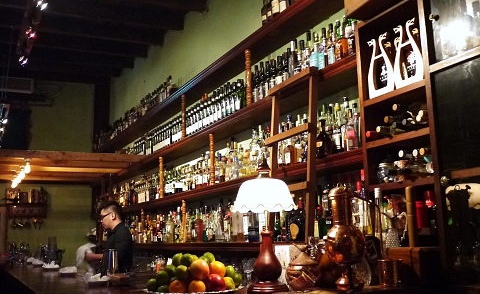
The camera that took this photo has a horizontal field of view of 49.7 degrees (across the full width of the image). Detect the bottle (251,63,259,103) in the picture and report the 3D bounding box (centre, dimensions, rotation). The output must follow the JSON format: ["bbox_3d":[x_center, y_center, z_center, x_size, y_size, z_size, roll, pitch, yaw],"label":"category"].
[{"bbox_3d":[0.124,-0.438,3.670,0.072,0.298,0.072,3,-11,-27],"label":"bottle"}]

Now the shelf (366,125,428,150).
[{"bbox_3d":[0.932,-0.032,2.749,0.286,0.027,0.457,2,-11,-27],"label":"shelf"}]

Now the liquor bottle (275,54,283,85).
[{"bbox_3d":[0.300,-0.538,3.873,0.070,0.299,0.070,2,-11,-27],"label":"liquor bottle"}]

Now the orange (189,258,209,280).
[{"bbox_3d":[-0.162,0.491,2.080,0.079,0.079,0.079,-2,-10,0],"label":"orange"}]

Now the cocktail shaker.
[{"bbox_3d":[-0.854,0.763,3.420,0.094,0.175,0.094,4,-11,-27],"label":"cocktail shaker"}]

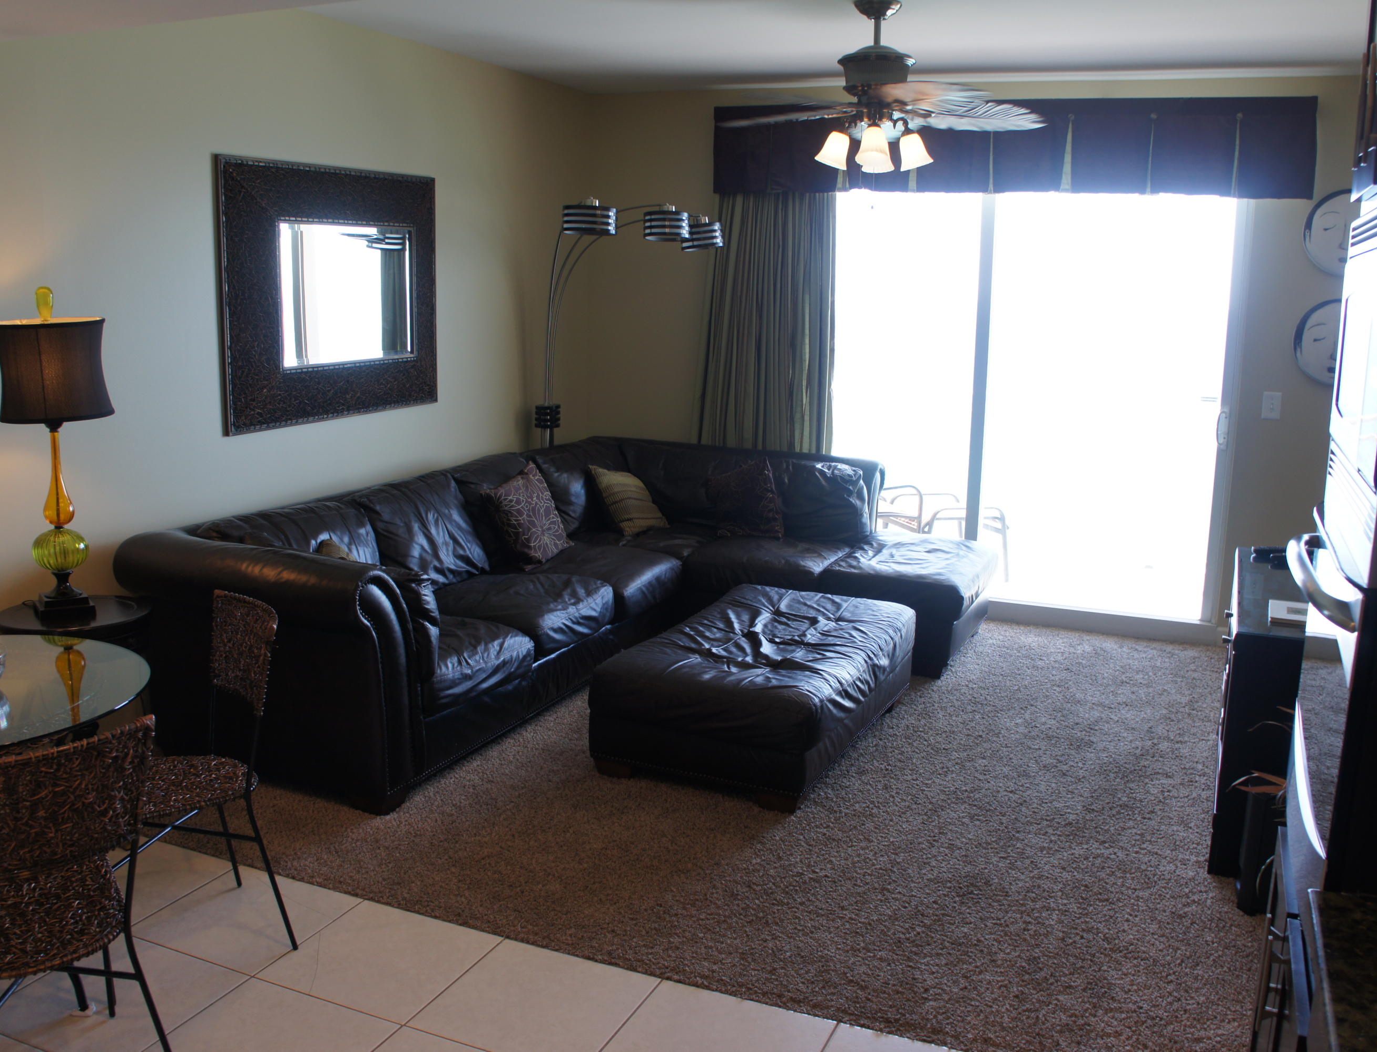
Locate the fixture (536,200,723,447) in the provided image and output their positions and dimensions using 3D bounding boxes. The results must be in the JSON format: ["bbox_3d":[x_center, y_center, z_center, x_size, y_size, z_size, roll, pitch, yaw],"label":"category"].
[{"bbox_3d":[-0.388,-0.537,5.790,1.000,2.038,0.750,6,13,22],"label":"fixture"}]

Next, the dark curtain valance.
[{"bbox_3d":[1.407,-1.746,5.527,2.698,0.412,0.180,6,13,22],"label":"dark curtain valance"}]

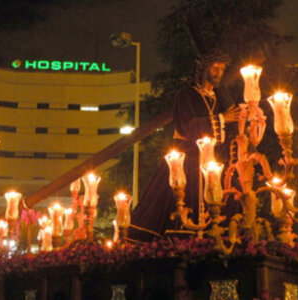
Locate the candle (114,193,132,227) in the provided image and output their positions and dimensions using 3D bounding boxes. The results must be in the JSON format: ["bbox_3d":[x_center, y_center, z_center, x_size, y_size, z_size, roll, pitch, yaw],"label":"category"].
[{"bbox_3d":[-0.256,0.584,6.250,0.170,0.330,0.170,1,-13,0],"label":"candle"}]

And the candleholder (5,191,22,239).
[{"bbox_3d":[-1.339,0.637,6.400,0.155,0.470,0.155,1,-12,0],"label":"candleholder"}]

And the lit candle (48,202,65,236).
[{"bbox_3d":[-0.943,0.709,6.600,0.170,0.330,0.170,1,-13,0],"label":"lit candle"}]

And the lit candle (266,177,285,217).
[{"bbox_3d":[1.046,0.384,5.350,0.170,0.312,0.170,1,-13,0],"label":"lit candle"}]

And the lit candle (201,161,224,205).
[{"bbox_3d":[0.466,0.239,4.750,0.170,0.304,0.170,1,-13,0],"label":"lit candle"}]

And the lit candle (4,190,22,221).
[{"bbox_3d":[-1.339,0.549,6.400,0.155,0.275,0.155,1,-12,0],"label":"lit candle"}]

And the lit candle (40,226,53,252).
[{"bbox_3d":[-1.236,1.079,7.800,0.165,0.298,0.165,1,-13,0],"label":"lit candle"}]

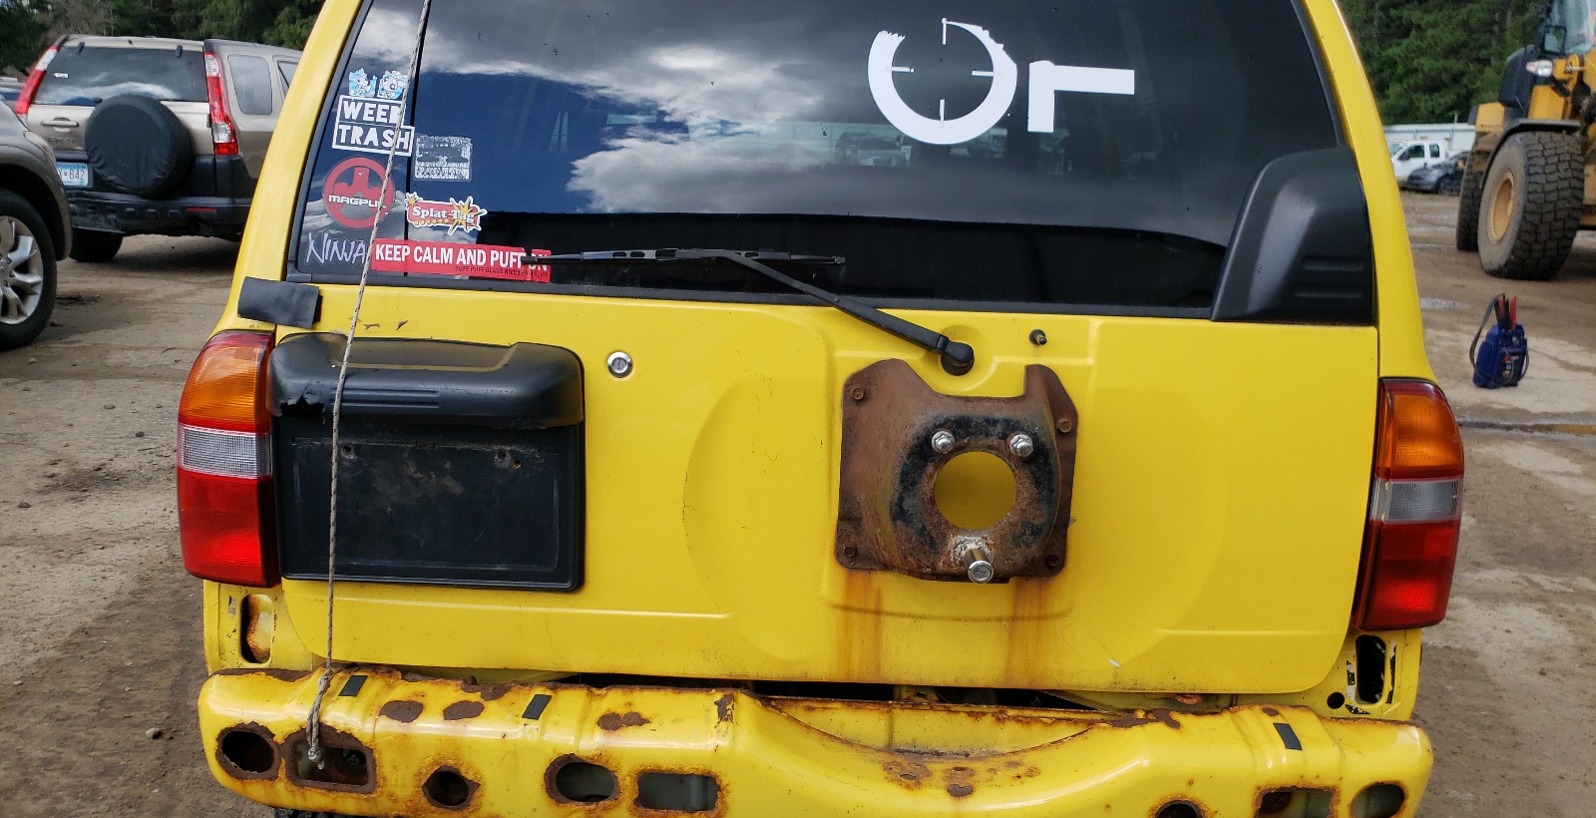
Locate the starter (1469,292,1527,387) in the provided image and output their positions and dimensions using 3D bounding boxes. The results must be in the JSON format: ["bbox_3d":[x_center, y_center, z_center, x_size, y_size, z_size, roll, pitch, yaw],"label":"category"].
[{"bbox_3d":[4.004,-0.386,6.819,0.270,0.530,0.180,1,13,-6],"label":"starter"}]

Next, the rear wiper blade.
[{"bbox_3d":[-0.054,-0.107,1.288,0.490,0.128,0.085,2,13,0],"label":"rear wiper blade"}]

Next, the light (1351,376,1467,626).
[{"bbox_3d":[0.715,0.111,1.398,0.147,0.301,0.105,2,13,0],"label":"light"}]

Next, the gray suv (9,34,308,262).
[{"bbox_3d":[-4.680,-2.235,10.461,1.785,1.680,4.550,2,13,0],"label":"gray suv"}]

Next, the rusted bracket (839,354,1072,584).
[{"bbox_3d":[0.178,0.081,1.300,0.264,0.244,0.125,2,13,0],"label":"rusted bracket"}]

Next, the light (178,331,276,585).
[{"bbox_3d":[-0.658,0.053,1.389,0.140,0.302,0.105,2,13,0],"label":"light"}]

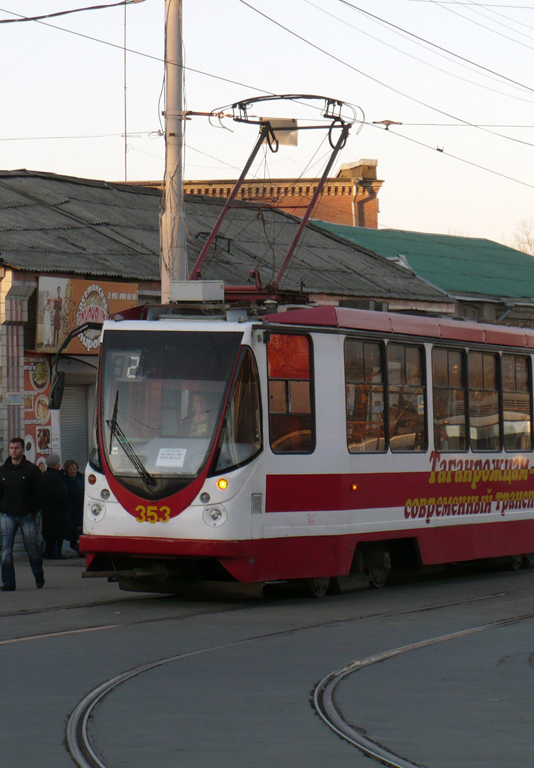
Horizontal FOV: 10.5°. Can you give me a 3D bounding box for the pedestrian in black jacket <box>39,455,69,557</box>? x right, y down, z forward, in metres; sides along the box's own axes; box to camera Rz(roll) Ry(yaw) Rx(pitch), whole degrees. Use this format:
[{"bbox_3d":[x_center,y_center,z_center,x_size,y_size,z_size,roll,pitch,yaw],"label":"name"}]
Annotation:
[{"bbox_3d":[-3.313,1.910,45.200,0.400,1.620,0.480,1,-2,-45],"label":"pedestrian in black jacket"}]

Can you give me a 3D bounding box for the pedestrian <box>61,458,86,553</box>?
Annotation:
[{"bbox_3d":[-2.999,1.942,45.400,0.500,1.540,0.380,-1,-2,18],"label":"pedestrian"}]

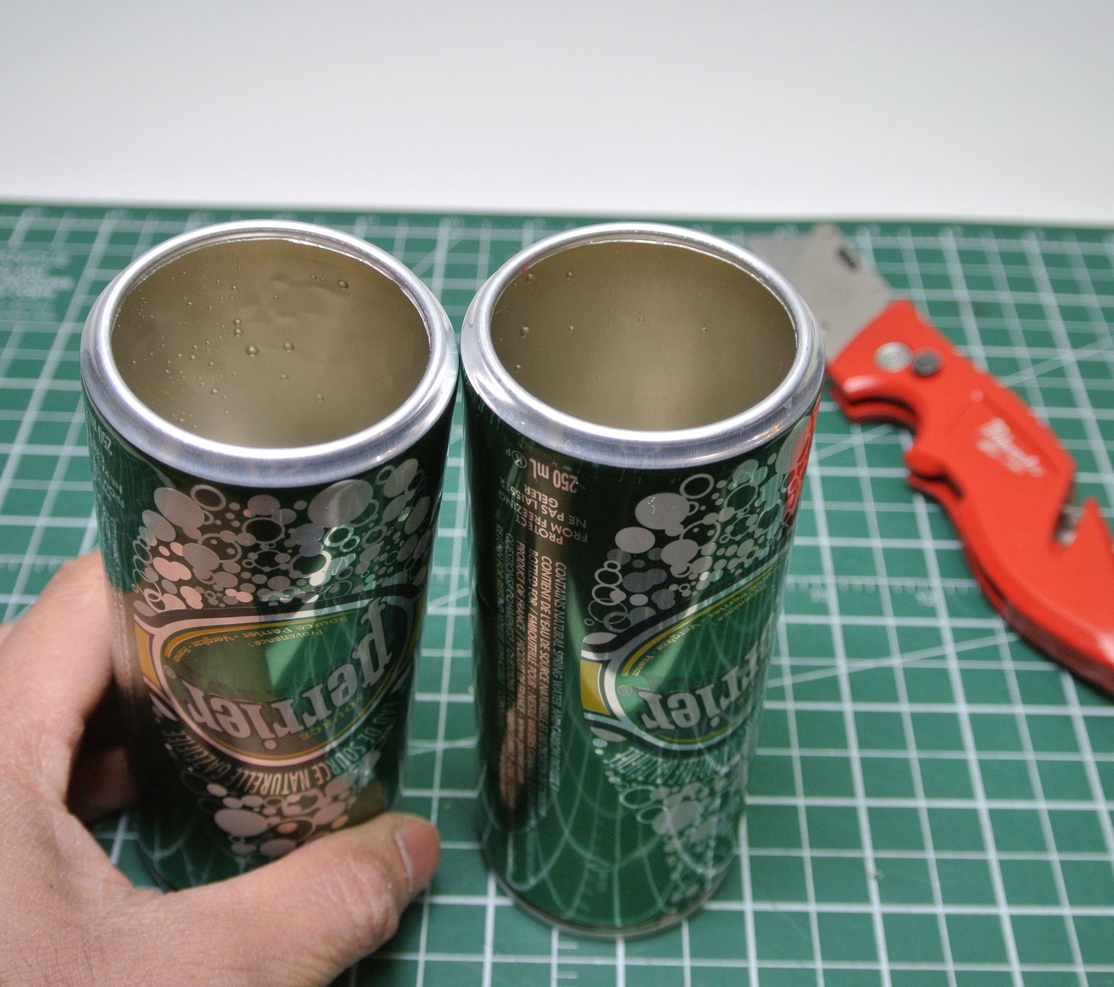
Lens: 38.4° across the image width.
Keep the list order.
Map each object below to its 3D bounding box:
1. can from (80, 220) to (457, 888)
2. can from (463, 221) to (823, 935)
[{"bbox_3d":[-0.051,0.020,0.280,0.053,0.132,0.053,6,47,-6],"label":"can"},{"bbox_3d":[0.011,0.021,0.284,0.053,0.132,0.053,1,44,-1],"label":"can"}]

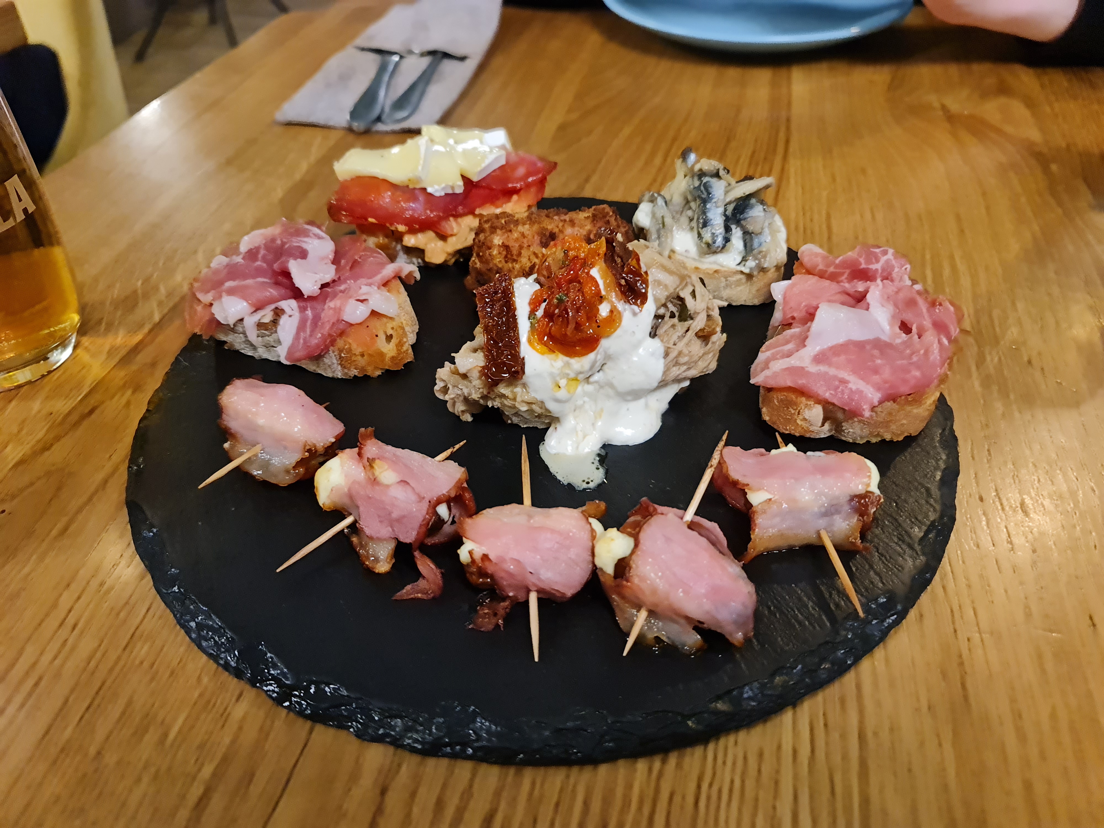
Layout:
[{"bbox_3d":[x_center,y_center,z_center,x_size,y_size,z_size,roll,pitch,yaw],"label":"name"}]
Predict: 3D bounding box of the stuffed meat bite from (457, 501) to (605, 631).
[{"bbox_3d":[-0.005,0.040,0.215,0.038,0.025,0.030,-2,42,-2],"label":"stuffed meat bite"}]

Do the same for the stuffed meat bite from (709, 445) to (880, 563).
[{"bbox_3d":[0.070,0.026,0.230,0.043,0.024,0.029,-3,42,-3],"label":"stuffed meat bite"}]

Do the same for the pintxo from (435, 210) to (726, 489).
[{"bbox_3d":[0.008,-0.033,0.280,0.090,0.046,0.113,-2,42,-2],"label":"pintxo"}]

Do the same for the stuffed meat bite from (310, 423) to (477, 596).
[{"bbox_3d":[-0.045,0.025,0.231,0.042,0.026,0.035,15,44,16],"label":"stuffed meat bite"}]

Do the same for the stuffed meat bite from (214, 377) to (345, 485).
[{"bbox_3d":[-0.086,0.005,0.255,0.035,0.024,0.027,16,45,18],"label":"stuffed meat bite"}]

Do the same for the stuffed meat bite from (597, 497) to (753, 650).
[{"bbox_3d":[0.032,0.042,0.211,0.039,0.026,0.032,18,45,19],"label":"stuffed meat bite"}]

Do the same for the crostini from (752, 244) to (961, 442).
[{"bbox_3d":[0.103,-0.028,0.279,0.059,0.038,0.073,8,43,9],"label":"crostini"}]

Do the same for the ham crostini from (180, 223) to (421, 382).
[{"bbox_3d":[-0.091,-0.045,0.301,0.077,0.037,0.052,11,43,12],"label":"ham crostini"}]

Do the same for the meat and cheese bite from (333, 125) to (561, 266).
[{"bbox_3d":[-0.048,-0.097,0.352,0.094,0.044,0.042,-14,44,-14],"label":"meat and cheese bite"}]

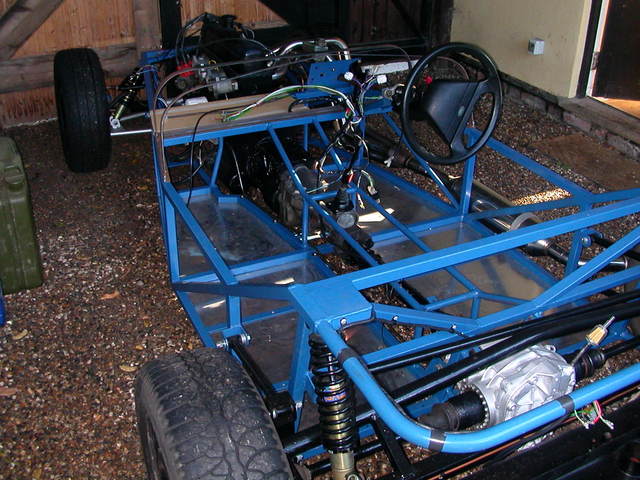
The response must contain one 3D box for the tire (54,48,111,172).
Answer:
[{"bbox_3d":[-1.163,-0.628,3.347,0.178,0.578,0.578,-9,30,-25],"label":"tire"}]

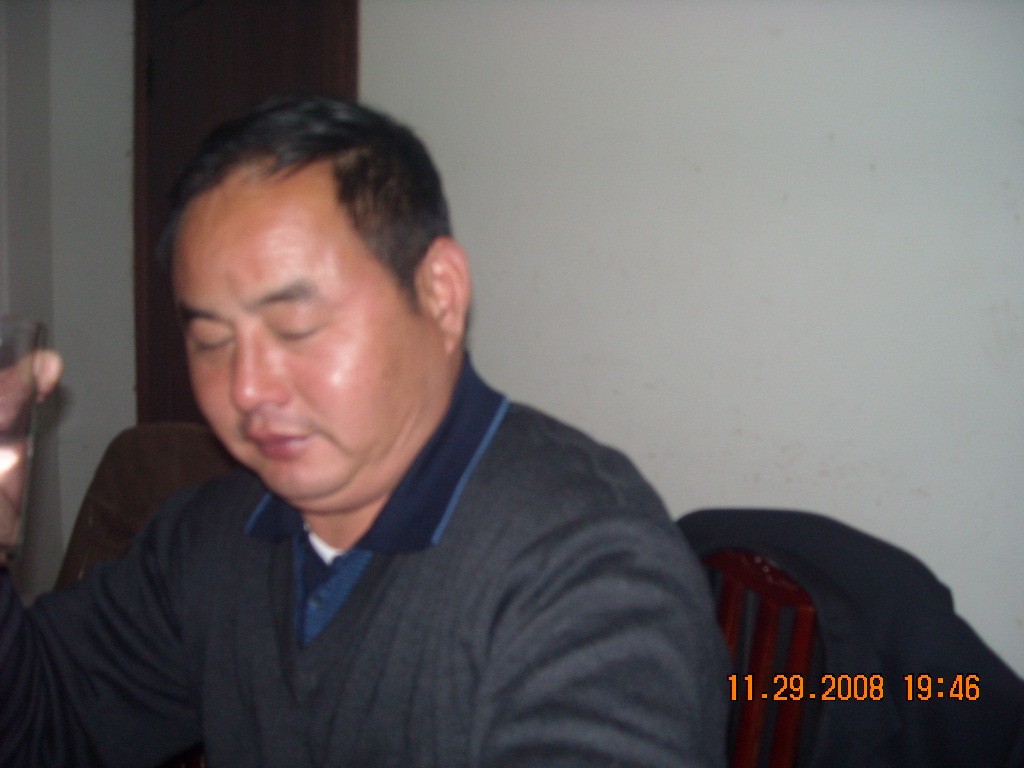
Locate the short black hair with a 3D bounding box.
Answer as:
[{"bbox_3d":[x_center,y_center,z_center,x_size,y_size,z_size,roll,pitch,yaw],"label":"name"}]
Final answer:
[{"bbox_3d":[-0.133,-0.103,0.680,0.175,0.165,0.200,-4,17,28],"label":"short black hair"}]

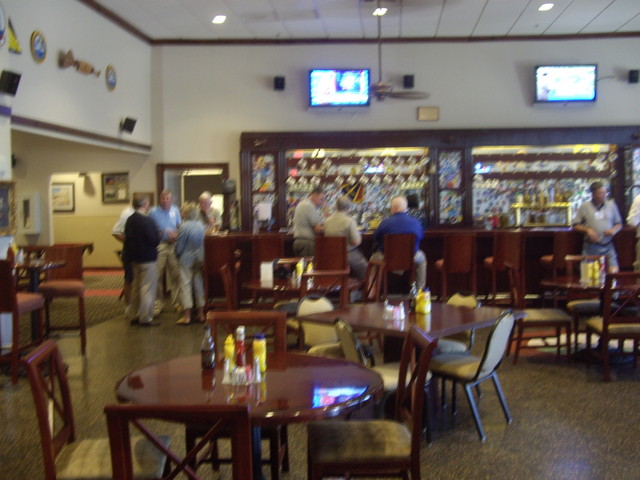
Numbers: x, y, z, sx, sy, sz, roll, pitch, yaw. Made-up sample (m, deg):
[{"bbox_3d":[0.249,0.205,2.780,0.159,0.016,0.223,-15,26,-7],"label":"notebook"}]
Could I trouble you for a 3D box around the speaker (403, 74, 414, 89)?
[{"bbox_3d":[1.547,-2.759,12.255,0.180,0.230,0.150,-1,11,-6],"label":"speaker"}]

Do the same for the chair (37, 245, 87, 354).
[{"bbox_3d":[-2.728,0.630,7.462,0.440,1.110,0.500,-1,3,-17],"label":"chair"}]

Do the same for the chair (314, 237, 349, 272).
[{"bbox_3d":[0.155,0.497,9.485,0.460,1.100,0.520,-1,3,3],"label":"chair"}]

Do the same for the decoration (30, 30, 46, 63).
[{"bbox_3d":[-3.523,-2.417,8.820,0.050,0.410,0.380,0,3,6],"label":"decoration"}]

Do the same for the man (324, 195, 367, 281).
[{"bbox_3d":[0.365,0.105,9.666,0.600,1.420,0.750,0,3,18],"label":"man"}]

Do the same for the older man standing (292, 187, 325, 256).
[{"bbox_3d":[-0.162,0.158,10.124,0.380,1.780,0.480,-3,4,-38],"label":"older man standing"}]

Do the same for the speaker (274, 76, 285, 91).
[{"bbox_3d":[-0.717,-2.780,12.496,0.180,0.230,0.150,-1,11,-6],"label":"speaker"}]

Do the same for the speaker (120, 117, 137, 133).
[{"bbox_3d":[-3.127,-1.877,11.550,0.145,0.220,0.170,33,20,29],"label":"speaker"}]

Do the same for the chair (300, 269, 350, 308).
[{"bbox_3d":[-0.030,0.764,6.632,0.460,0.950,0.540,-2,3,-23],"label":"chair"}]

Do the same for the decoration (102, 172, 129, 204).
[{"bbox_3d":[-5.056,-1.272,17.456,0.690,0.770,0.040,-1,3,3],"label":"decoration"}]

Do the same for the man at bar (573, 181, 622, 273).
[{"bbox_3d":[3.759,0.109,9.519,0.660,1.770,0.420,-2,3,-18],"label":"man at bar"}]

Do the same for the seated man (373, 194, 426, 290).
[{"bbox_3d":[1.094,0.095,9.666,0.700,1.420,0.750,-1,3,0],"label":"seated man"}]

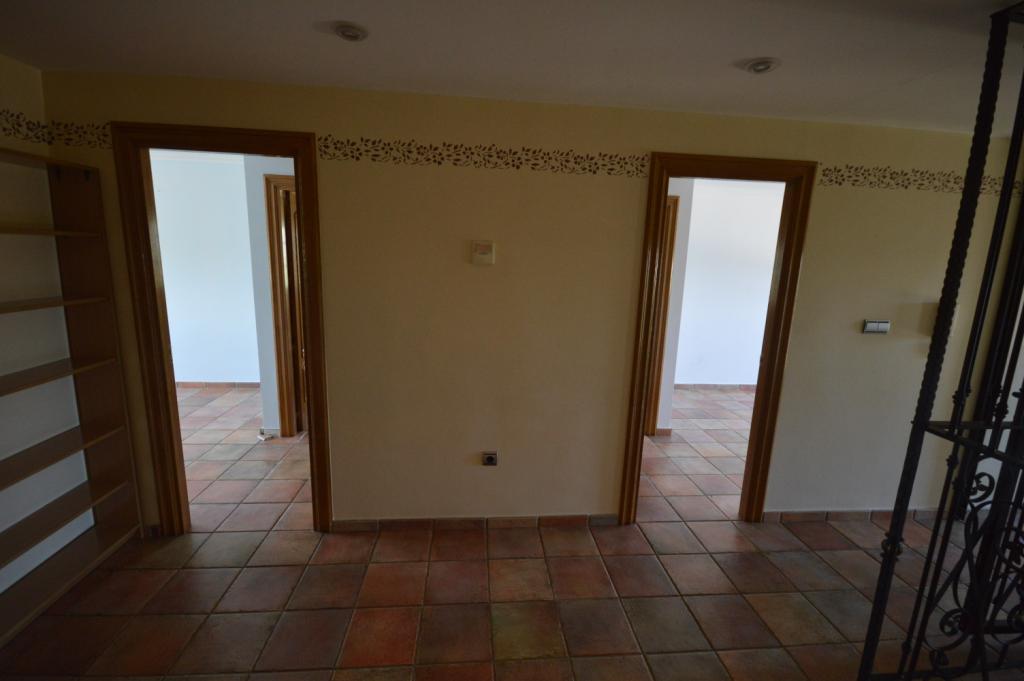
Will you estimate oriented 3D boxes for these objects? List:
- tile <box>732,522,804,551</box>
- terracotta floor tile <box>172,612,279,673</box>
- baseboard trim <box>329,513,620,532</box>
[{"bbox_3d":[1.552,1.171,2.557,0.299,0.012,0.280,1,11,-5],"label":"tile"},{"bbox_3d":[-1.178,1.254,1.776,0.305,0.012,0.287,1,11,-5],"label":"terracotta floor tile"},{"bbox_3d":[-0.191,1.082,2.522,1.700,0.066,0.015,1,11,-5],"label":"baseboard trim"}]

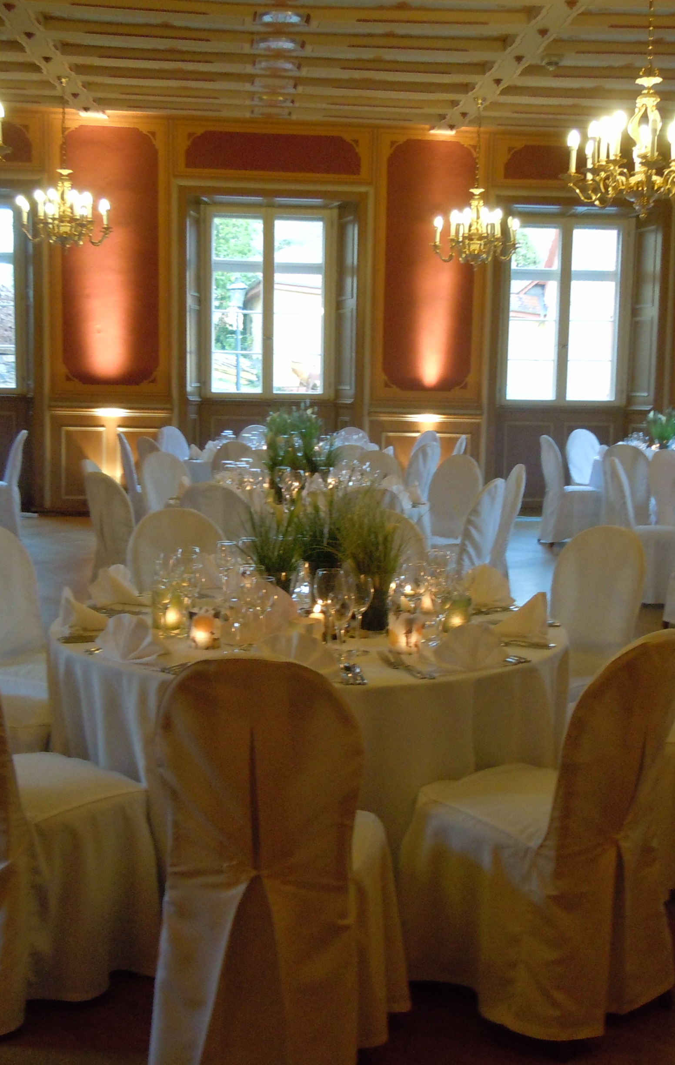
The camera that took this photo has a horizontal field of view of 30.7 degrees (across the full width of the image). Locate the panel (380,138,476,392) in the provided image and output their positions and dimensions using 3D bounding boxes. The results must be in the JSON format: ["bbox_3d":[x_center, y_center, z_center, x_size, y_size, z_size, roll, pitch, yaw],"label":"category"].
[{"bbox_3d":[0.962,-2.770,12.833,0.954,2.578,0.050,0,7,-5],"label":"panel"}]

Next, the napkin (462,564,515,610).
[{"bbox_3d":[0.505,0.172,4.115,0.130,0.130,0.180,-5,10,-41],"label":"napkin"}]

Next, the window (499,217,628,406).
[{"bbox_3d":[2.509,-2.443,13.528,1.370,2.030,0.122,0,7,-5],"label":"window"}]

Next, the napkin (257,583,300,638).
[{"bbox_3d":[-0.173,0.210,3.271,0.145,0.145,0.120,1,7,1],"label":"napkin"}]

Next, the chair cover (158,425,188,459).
[{"bbox_3d":[-1.407,-0.503,11.472,0.540,0.949,0.420,7,9,38],"label":"chair cover"}]

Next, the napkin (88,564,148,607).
[{"bbox_3d":[-0.649,0.160,3.711,0.130,0.115,0.160,4,8,21],"label":"napkin"}]

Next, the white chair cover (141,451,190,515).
[{"bbox_3d":[-0.961,-0.022,7.784,0.540,0.949,0.420,7,10,41],"label":"white chair cover"}]

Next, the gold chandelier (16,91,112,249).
[{"bbox_3d":[-2.448,-3.284,11.079,0.850,1.475,0.850,1,7,0],"label":"gold chandelier"}]

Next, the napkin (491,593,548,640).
[{"bbox_3d":[0.539,0.239,3.600,0.152,0.122,0.183,3,7,13],"label":"napkin"}]

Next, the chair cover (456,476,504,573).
[{"bbox_3d":[0.666,0.169,6.787,0.540,0.970,0.420,8,10,41],"label":"chair cover"}]

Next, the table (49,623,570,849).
[{"bbox_3d":[-0.092,0.632,3.842,1.590,0.735,1.590,0,8,-5],"label":"table"}]

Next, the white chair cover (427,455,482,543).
[{"bbox_3d":[0.695,-0.018,8.200,0.420,0.970,0.540,6,9,31],"label":"white chair cover"}]

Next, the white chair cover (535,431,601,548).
[{"bbox_3d":[2.216,-0.398,11.542,0.570,0.970,0.450,-1,7,-13],"label":"white chair cover"}]

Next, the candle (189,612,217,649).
[{"bbox_3d":[-0.387,0.279,3.523,0.074,0.092,0.074,1,8,0],"label":"candle"}]

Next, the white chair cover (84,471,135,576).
[{"bbox_3d":[-1.078,0.134,6.915,0.553,0.964,0.431,-5,9,-40],"label":"white chair cover"}]

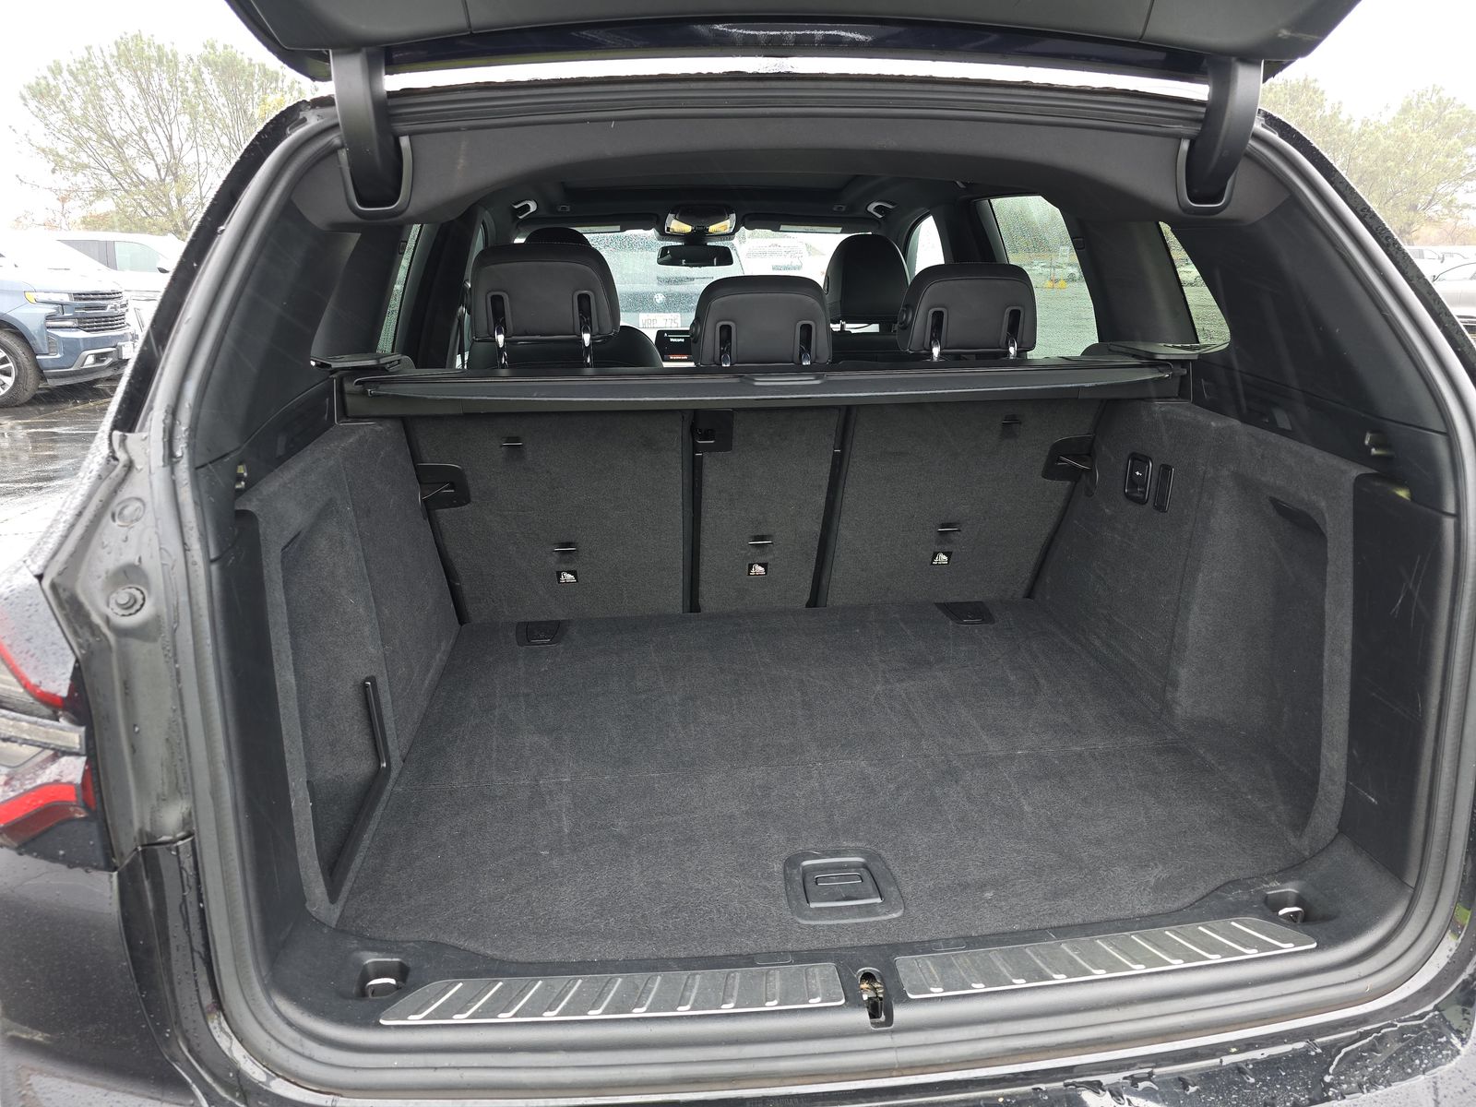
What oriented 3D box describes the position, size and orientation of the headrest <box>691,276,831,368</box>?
[{"bbox_3d":[0.038,-0.378,1.603,0.225,0.144,0.122,-3,17,-5],"label":"headrest"}]

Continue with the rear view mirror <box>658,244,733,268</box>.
[{"bbox_3d":[-0.142,-1.008,3.321,0.255,0.076,0.046,1,17,6],"label":"rear view mirror"}]

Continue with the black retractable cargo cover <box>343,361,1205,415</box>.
[{"bbox_3d":[0.050,-0.258,1.465,1.204,0.061,0.133,-3,17,-5],"label":"black retractable cargo cover"}]

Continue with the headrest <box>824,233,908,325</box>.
[{"bbox_3d":[0.339,-0.727,2.599,0.229,0.230,0.133,-3,17,-5],"label":"headrest"}]

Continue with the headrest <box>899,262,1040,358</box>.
[{"bbox_3d":[0.373,-0.406,1.631,0.222,0.146,0.122,-3,17,-5],"label":"headrest"}]

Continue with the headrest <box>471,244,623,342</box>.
[{"bbox_3d":[-0.306,-0.414,1.556,0.228,0.149,0.122,-3,17,-5],"label":"headrest"}]

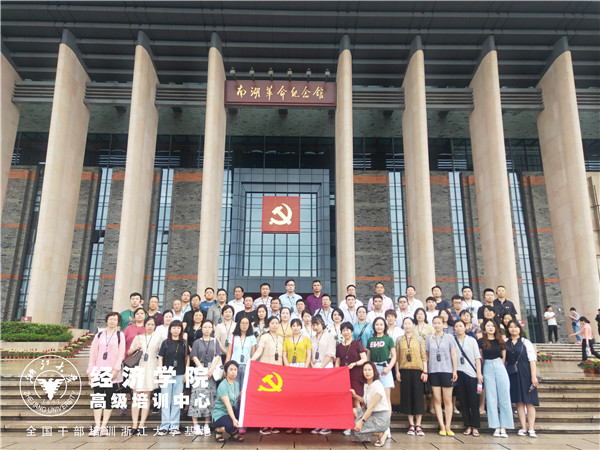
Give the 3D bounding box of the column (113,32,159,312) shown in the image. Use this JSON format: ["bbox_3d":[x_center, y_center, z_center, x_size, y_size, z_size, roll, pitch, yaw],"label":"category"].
[{"bbox_3d":[-8.921,-2.341,22.230,0.700,16.937,2.300,0,-12,-1],"label":"column"}]

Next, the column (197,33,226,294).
[{"bbox_3d":[-4.780,-2.347,22.275,0.700,16.973,2.300,0,-12,-1],"label":"column"}]

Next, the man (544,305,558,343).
[{"bbox_3d":[11.728,4.612,18.594,0.520,1.720,0.360,3,-15,-9],"label":"man"}]

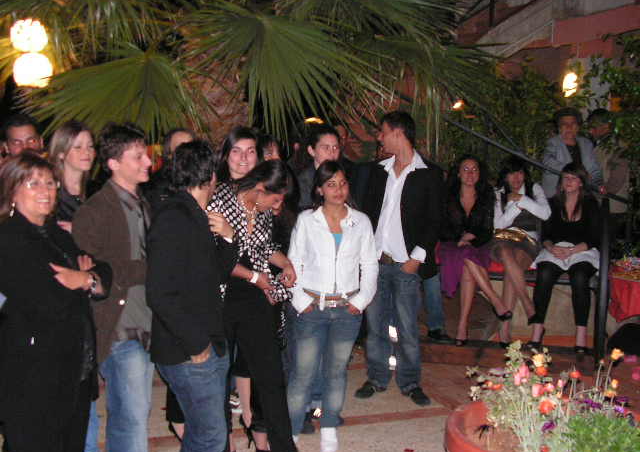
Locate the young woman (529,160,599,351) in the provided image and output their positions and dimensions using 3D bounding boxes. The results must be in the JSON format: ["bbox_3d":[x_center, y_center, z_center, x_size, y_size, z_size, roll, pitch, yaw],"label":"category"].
[{"bbox_3d":[1.851,0.192,6.133,0.500,1.310,0.760,2,6,20],"label":"young woman"}]

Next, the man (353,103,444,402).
[{"bbox_3d":[0.525,0.188,5.308,0.540,1.830,0.360,1,6,14],"label":"man"}]

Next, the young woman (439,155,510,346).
[{"bbox_3d":[1.191,0.153,6.269,0.520,1.340,0.800,2,6,16],"label":"young woman"}]

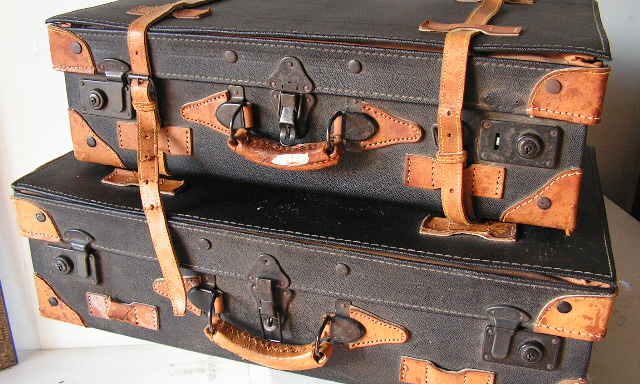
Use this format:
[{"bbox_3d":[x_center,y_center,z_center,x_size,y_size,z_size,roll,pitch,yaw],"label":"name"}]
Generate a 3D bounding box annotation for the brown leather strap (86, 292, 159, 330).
[{"bbox_3d":[-0.237,0.145,0.792,0.096,0.035,0.012,8,27,16],"label":"brown leather strap"}]

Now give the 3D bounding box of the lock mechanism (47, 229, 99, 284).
[{"bbox_3d":[-0.302,0.078,0.804,0.075,0.071,0.018,8,25,16],"label":"lock mechanism"}]

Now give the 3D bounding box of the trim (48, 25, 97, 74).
[{"bbox_3d":[-0.283,-0.167,0.778,0.058,0.056,0.032,8,27,18],"label":"trim"}]

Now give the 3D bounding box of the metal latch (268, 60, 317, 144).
[{"bbox_3d":[-0.029,-0.092,0.690,0.050,0.091,0.022,8,27,18],"label":"metal latch"}]

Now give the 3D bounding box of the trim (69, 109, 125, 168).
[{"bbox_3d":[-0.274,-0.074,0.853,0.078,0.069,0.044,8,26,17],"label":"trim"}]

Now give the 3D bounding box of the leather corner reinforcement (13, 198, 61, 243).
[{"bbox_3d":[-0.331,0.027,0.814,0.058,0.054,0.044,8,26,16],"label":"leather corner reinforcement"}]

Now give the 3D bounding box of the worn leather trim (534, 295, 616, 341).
[{"bbox_3d":[0.237,0.110,0.622,0.062,0.051,0.032,8,27,16],"label":"worn leather trim"}]

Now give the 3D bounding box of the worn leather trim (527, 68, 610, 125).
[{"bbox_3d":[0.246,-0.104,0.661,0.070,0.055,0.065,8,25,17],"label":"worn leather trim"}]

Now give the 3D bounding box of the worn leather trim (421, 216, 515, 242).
[{"bbox_3d":[0.156,0.037,0.695,0.097,0.009,0.040,8,25,16],"label":"worn leather trim"}]

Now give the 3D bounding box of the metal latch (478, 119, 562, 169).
[{"bbox_3d":[0.188,-0.042,0.631,0.075,0.042,0.018,8,27,18],"label":"metal latch"}]

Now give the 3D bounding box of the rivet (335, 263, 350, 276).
[{"bbox_3d":[0.024,0.081,0.695,0.016,0.017,0.006,8,25,16],"label":"rivet"}]

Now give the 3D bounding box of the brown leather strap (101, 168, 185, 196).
[{"bbox_3d":[-0.204,-0.015,0.769,0.099,0.012,0.038,8,27,16],"label":"brown leather strap"}]

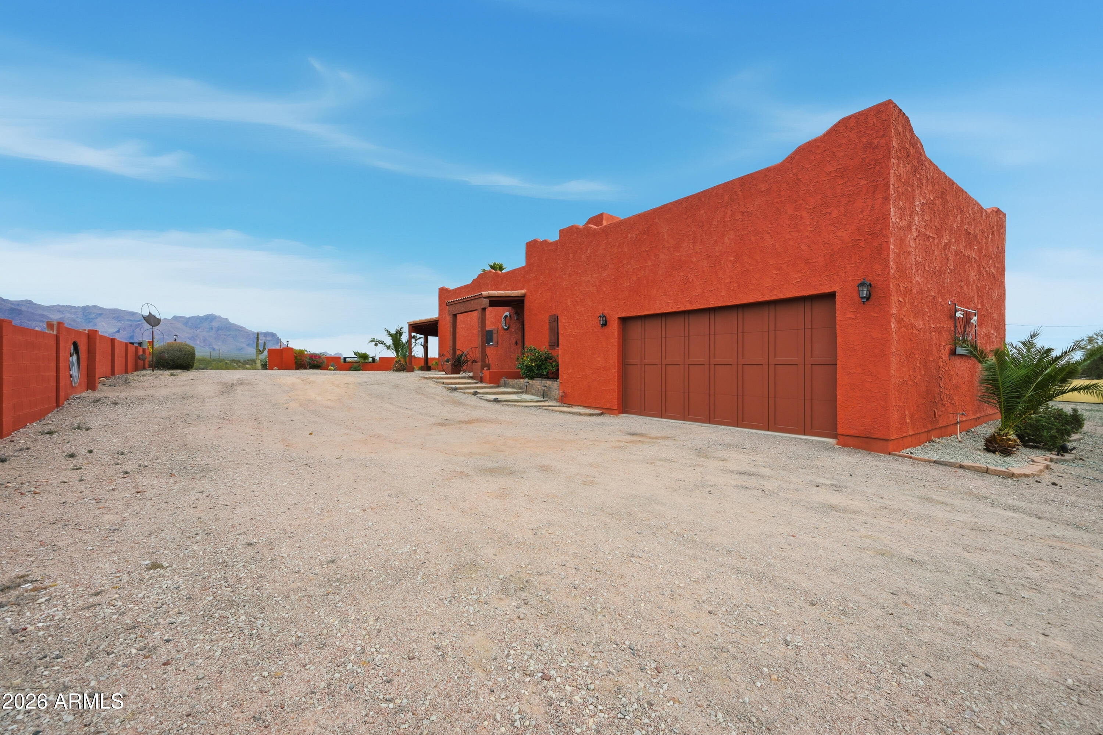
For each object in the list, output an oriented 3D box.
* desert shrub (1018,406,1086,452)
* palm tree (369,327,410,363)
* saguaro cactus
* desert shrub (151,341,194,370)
[{"bbox_3d":[8.209,0.964,7.050,0.850,0.680,0.820,0,0,-41],"label":"desert shrub"},{"bbox_3d":[-9.508,-1.097,26.000,2.800,2.600,2.700,0,0,-20],"label":"palm tree"},{"bbox_3d":[-27.044,-1.512,40.000,0.950,3.600,0.550,0,0,-34],"label":"saguaro cactus"},{"bbox_3d":[-19.824,-0.602,22.500,1.750,1.500,1.800,0,0,-41],"label":"desert shrub"}]

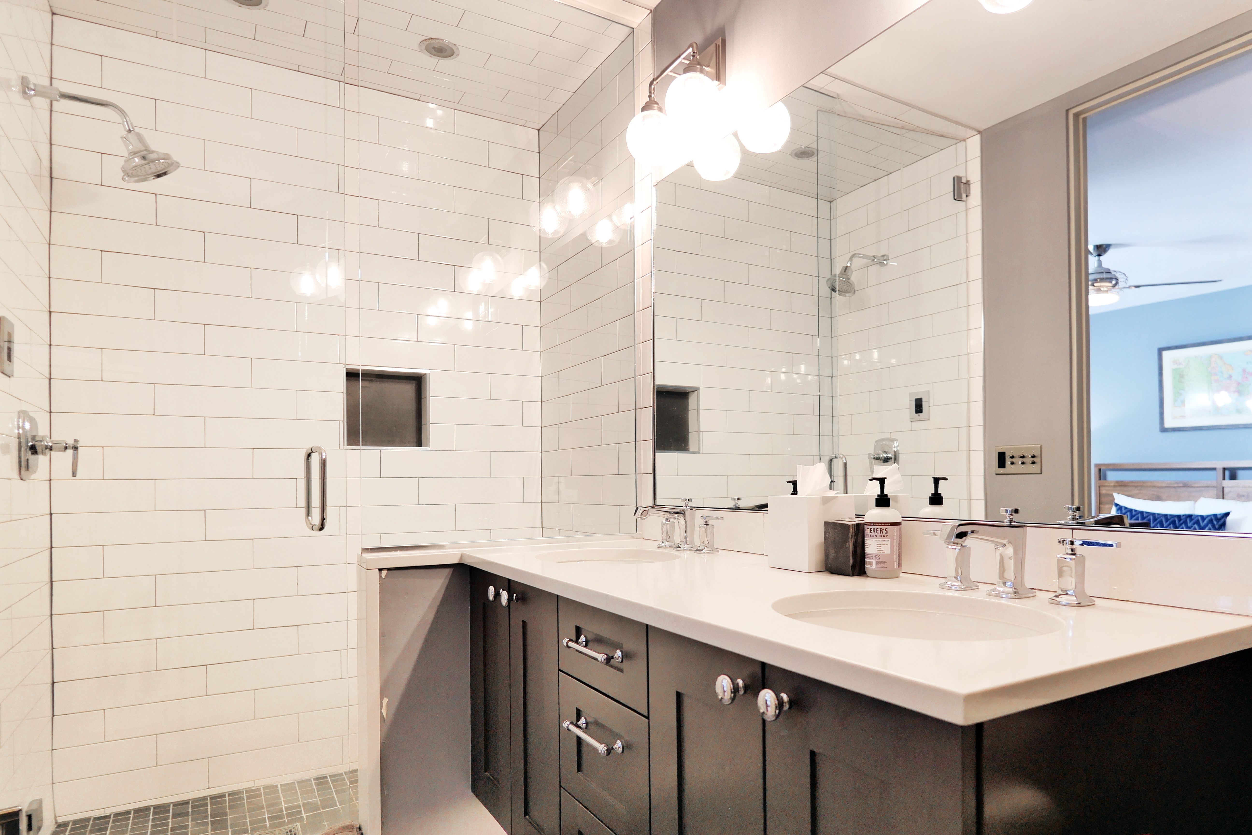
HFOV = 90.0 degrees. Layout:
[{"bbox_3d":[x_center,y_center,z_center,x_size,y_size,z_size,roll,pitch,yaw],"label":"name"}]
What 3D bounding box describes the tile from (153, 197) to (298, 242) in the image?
[{"bbox_3d":[-1.349,-0.668,2.128,0.407,0.102,0.010,1,-3,-25],"label":"tile"}]

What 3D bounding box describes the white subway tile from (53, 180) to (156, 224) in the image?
[{"bbox_3d":[-1.650,-0.679,1.981,0.262,0.101,0.010,1,-3,-25],"label":"white subway tile"}]

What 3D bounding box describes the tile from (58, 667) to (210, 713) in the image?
[{"bbox_3d":[-1.576,0.868,2.001,0.397,0.101,0.010,1,-3,-25],"label":"tile"}]

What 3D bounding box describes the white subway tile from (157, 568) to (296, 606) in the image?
[{"bbox_3d":[-1.341,0.570,2.122,0.407,0.102,0.010,1,-3,-25],"label":"white subway tile"}]

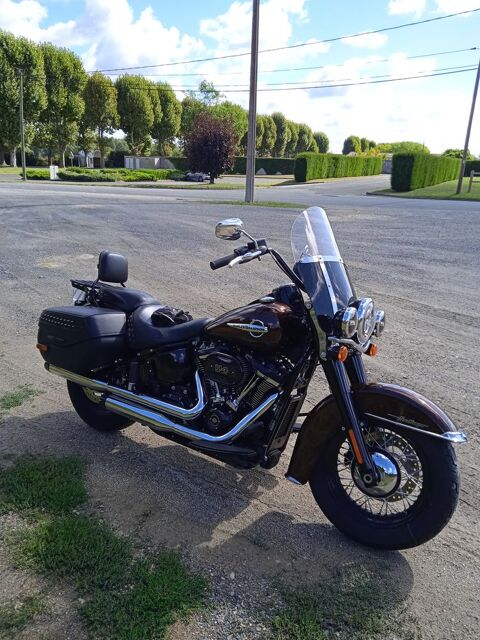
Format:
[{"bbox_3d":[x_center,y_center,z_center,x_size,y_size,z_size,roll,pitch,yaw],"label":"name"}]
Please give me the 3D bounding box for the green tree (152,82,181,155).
[{"bbox_3d":[-11.650,-31.051,82.622,4.860,12.580,4.860,1,17,0],"label":"green tree"}]

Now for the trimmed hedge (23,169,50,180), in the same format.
[{"bbox_3d":[-13.877,-10.099,35.836,1.996,0.780,1.300,1,17,0],"label":"trimmed hedge"}]

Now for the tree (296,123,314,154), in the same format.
[{"bbox_3d":[17.646,-48.028,142.047,5.016,11.541,5.016,1,17,0],"label":"tree"}]

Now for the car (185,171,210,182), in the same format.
[{"bbox_3d":[-3.724,-12.333,43.317,1.750,1.450,4.200,-12,21,-37],"label":"car"}]

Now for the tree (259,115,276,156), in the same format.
[{"bbox_3d":[5.933,-39.797,115.356,4.196,11.176,4.196,1,17,0],"label":"tree"}]

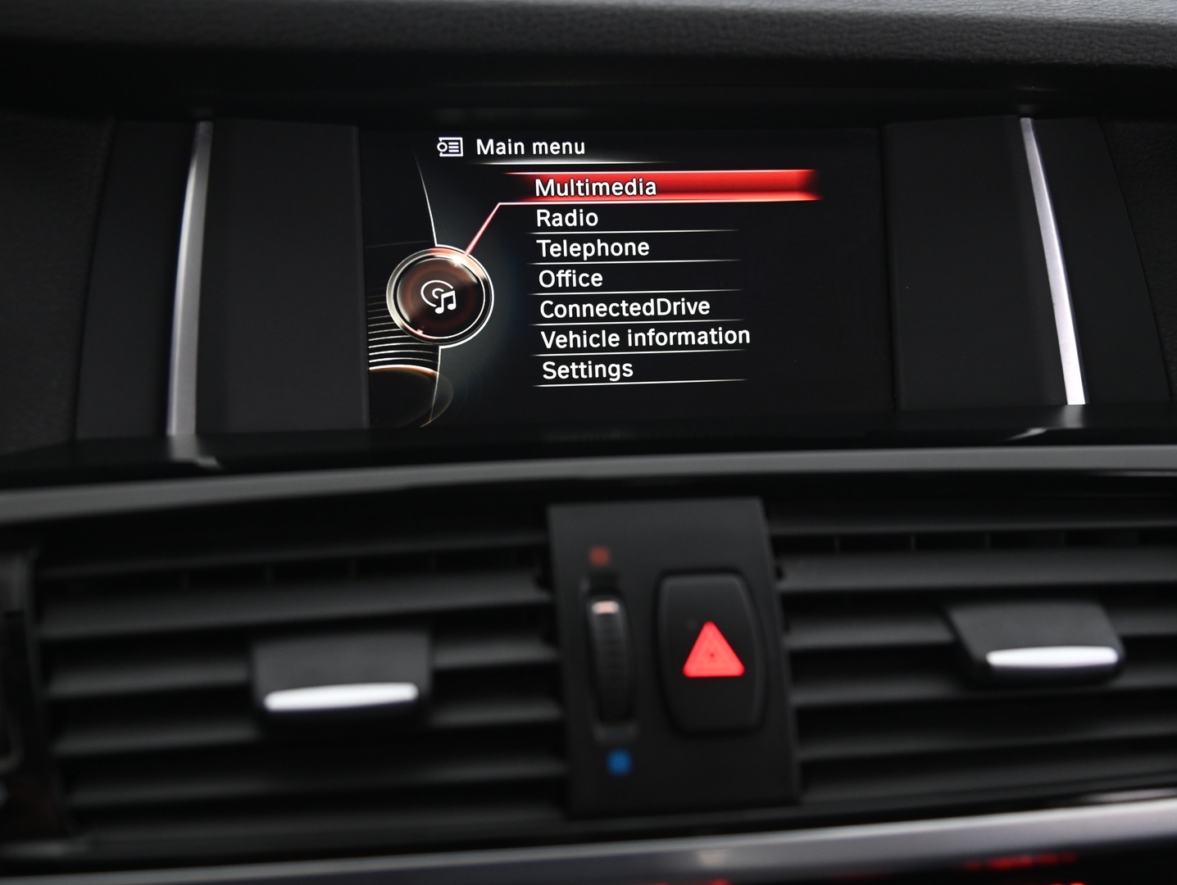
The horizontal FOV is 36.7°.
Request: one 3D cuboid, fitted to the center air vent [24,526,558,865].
[{"bbox_3d":[-0.067,0.060,0.421,0.120,0.073,0.035,-2,-18,-9],"label":"center air vent"}]

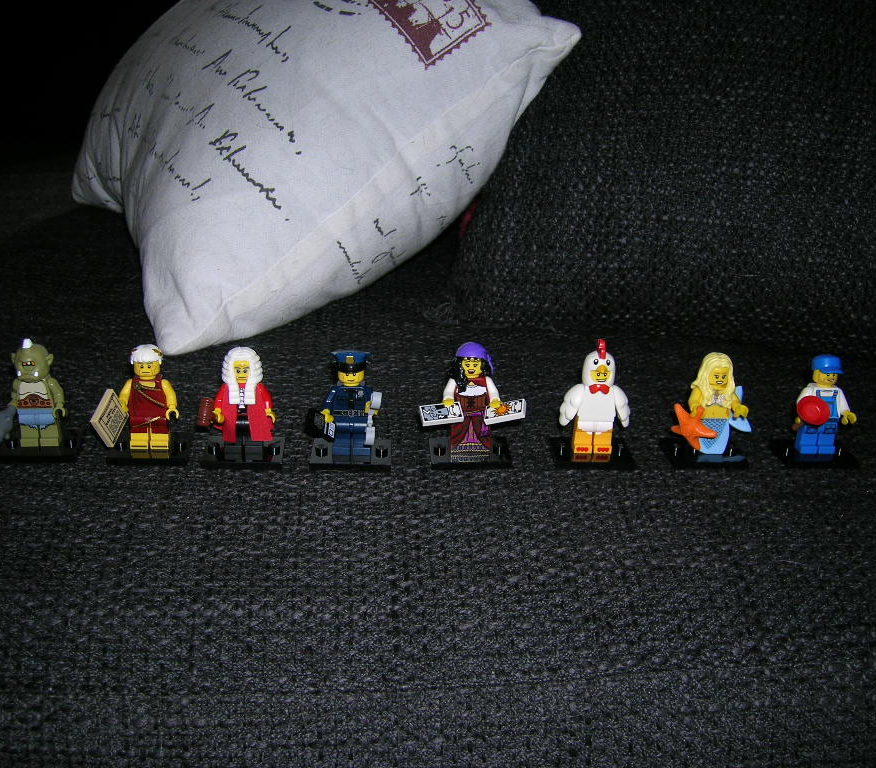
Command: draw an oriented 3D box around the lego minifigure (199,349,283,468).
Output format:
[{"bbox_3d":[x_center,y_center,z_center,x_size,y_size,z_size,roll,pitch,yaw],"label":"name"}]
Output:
[{"bbox_3d":[-0.077,0.008,0.395,0.033,0.046,0.024,-1,21,-4],"label":"lego minifigure"}]

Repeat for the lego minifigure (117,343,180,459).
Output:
[{"bbox_3d":[-0.113,0.005,0.392,0.025,0.042,0.016,0,21,-2],"label":"lego minifigure"}]

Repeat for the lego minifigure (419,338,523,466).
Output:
[{"bbox_3d":[0.014,0.008,0.398,0.043,0.048,0.027,0,21,-3],"label":"lego minifigure"}]

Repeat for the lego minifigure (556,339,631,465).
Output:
[{"bbox_3d":[0.063,0.005,0.403,0.029,0.047,0.015,0,21,-1],"label":"lego minifigure"}]

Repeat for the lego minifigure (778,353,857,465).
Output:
[{"bbox_3d":[0.156,0.009,0.403,0.028,0.041,0.022,0,21,-3],"label":"lego minifigure"}]

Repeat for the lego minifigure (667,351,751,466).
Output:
[{"bbox_3d":[0.111,0.007,0.409,0.034,0.042,0.024,0,21,-2],"label":"lego minifigure"}]

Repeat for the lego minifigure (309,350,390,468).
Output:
[{"bbox_3d":[-0.035,0.009,0.394,0.033,0.045,0.025,0,21,-2],"label":"lego minifigure"}]

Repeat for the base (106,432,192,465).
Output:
[{"bbox_3d":[-0.114,0.025,0.401,0.032,0.005,0.024,0,21,-2],"label":"base"}]

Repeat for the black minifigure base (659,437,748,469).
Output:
[{"bbox_3d":[0.109,0.028,0.416,0.032,0.005,0.024,0,21,-2],"label":"black minifigure base"}]

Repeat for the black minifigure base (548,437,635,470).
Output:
[{"bbox_3d":[0.062,0.028,0.412,0.032,0.005,0.024,0,21,-1],"label":"black minifigure base"}]

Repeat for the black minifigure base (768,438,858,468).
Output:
[{"bbox_3d":[0.154,0.028,0.414,0.032,0.005,0.024,0,21,-3],"label":"black minifigure base"}]

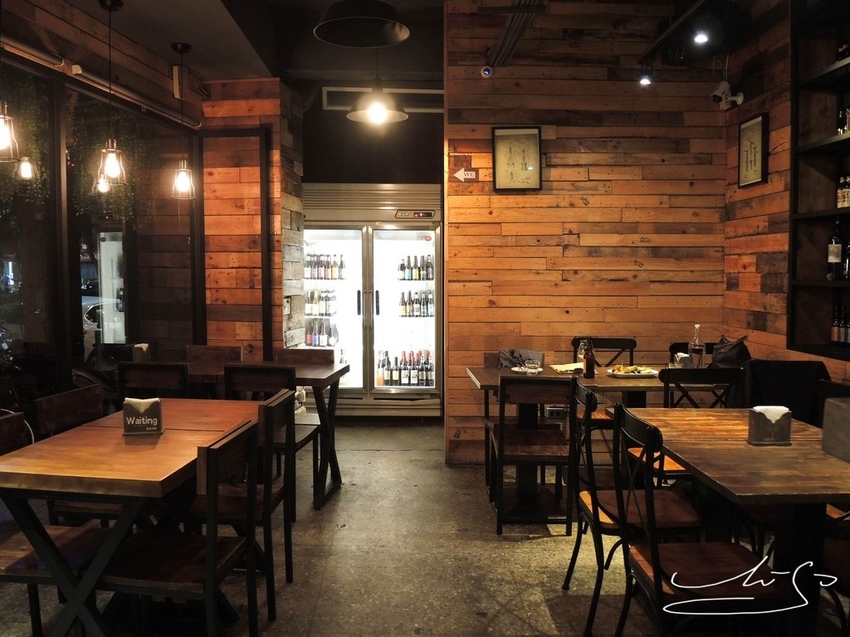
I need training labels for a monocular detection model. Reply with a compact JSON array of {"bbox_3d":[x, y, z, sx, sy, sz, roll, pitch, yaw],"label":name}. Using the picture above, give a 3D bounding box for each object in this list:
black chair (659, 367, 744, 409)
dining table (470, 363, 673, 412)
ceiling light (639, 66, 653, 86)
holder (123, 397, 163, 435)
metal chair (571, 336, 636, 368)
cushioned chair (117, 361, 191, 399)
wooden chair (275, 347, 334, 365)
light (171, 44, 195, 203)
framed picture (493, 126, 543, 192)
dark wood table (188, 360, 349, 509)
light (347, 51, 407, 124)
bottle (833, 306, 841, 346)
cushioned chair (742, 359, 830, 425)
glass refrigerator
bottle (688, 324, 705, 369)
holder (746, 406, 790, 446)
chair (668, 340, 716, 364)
[{"bbox_3d":[1.239,0.657,3.318,0.430,0.885,0.470,0,4,-2],"label":"black chair"},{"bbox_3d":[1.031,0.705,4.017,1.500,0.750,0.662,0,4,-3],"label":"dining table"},{"bbox_3d":[1.303,-1.433,4.061,0.080,0.110,0.080,0,4,-2],"label":"ceiling light"},{"bbox_3d":[-1.047,0.362,2.575,0.142,0.134,0.075,-1,4,-11],"label":"holder"},{"bbox_3d":[1.242,0.602,4.492,0.450,0.890,0.490,0,4,-3],"label":"metal chair"},{"bbox_3d":[-1.463,0.647,4.012,0.400,0.825,0.460,0,4,7],"label":"cushioned chair"},{"bbox_3d":[-0.858,0.632,4.560,0.420,0.820,0.460,0,4,7],"label":"wooden chair"},{"bbox_3d":[-1.585,-1.280,4.466,0.150,0.998,0.150,0,4,7],"label":"light"},{"bbox_3d":[0.633,-1.093,4.687,0.338,0.425,0.030,0,4,-3],"label":"framed picture"},{"bbox_3d":[-1.171,0.689,4.244,1.300,0.750,0.592,0,4,7],"label":"dark wood table"},{"bbox_3d":[-0.282,-1.352,4.016,0.370,0.418,0.370,0,4,-2],"label":"light"},{"bbox_3d":[2.095,0.038,3.500,0.060,0.199,0.060,0,4,-3],"label":"bottle"},{"bbox_3d":[1.752,0.632,3.552,0.440,0.900,0.480,0,4,-2],"label":"cushioned chair"},{"bbox_3d":[-0.498,-0.150,6.376,1.281,2.071,0.740,0,4,0],"label":"glass refrigerator"},{"bbox_3d":[1.596,0.183,4.019,0.092,0.292,0.092,0,4,-3],"label":"bottle"},{"bbox_3d":[1.165,0.360,2.333,0.138,0.124,0.078,0,4,-2],"label":"holder"},{"bbox_3d":[1.700,0.608,4.002,0.430,0.885,0.470,0,4,-2],"label":"chair"}]

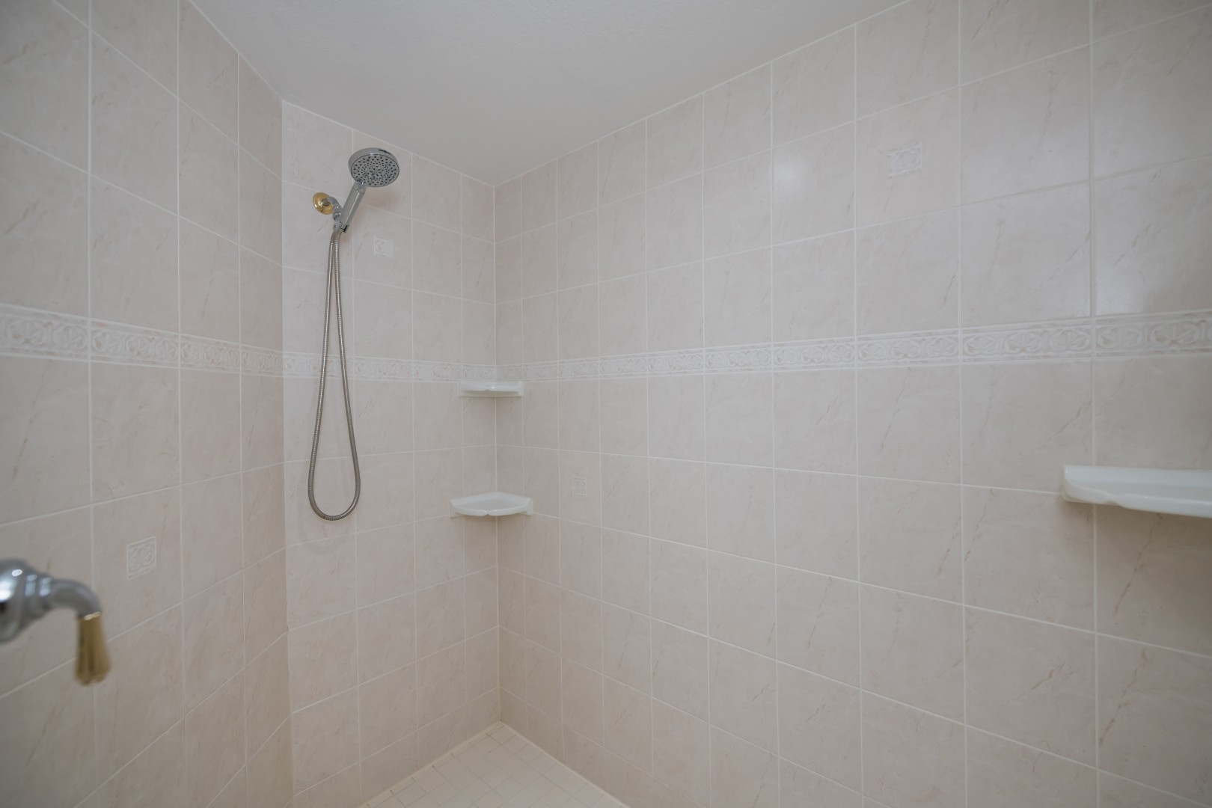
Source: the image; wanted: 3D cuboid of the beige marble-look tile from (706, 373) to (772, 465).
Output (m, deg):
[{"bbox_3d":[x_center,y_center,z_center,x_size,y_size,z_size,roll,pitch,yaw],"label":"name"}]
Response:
[{"bbox_3d":[0.376,0.045,1.332,0.199,0.256,0.010,0,0,39],"label":"beige marble-look tile"}]

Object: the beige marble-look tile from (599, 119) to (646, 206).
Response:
[{"bbox_3d":[0.056,-0.801,1.586,0.200,0.240,0.010,0,0,39],"label":"beige marble-look tile"}]

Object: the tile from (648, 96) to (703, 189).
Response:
[{"bbox_3d":[0.210,-0.797,1.454,0.199,0.234,0.009,0,0,39],"label":"tile"}]

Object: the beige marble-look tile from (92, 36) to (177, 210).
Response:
[{"bbox_3d":[-0.929,-0.537,0.931,0.010,0.254,0.196,0,1,-6],"label":"beige marble-look tile"}]

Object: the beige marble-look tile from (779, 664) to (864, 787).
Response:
[{"bbox_3d":[0.539,0.820,1.209,0.199,0.256,0.009,0,0,39],"label":"beige marble-look tile"}]

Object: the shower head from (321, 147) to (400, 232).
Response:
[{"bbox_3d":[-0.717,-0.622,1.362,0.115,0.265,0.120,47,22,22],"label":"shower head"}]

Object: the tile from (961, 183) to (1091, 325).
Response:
[{"bbox_3d":[0.839,-0.294,0.949,0.193,0.256,0.009,0,0,39],"label":"tile"}]

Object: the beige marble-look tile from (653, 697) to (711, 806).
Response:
[{"bbox_3d":[0.229,1.071,1.453,0.197,0.254,0.010,0,1,39],"label":"beige marble-look tile"}]

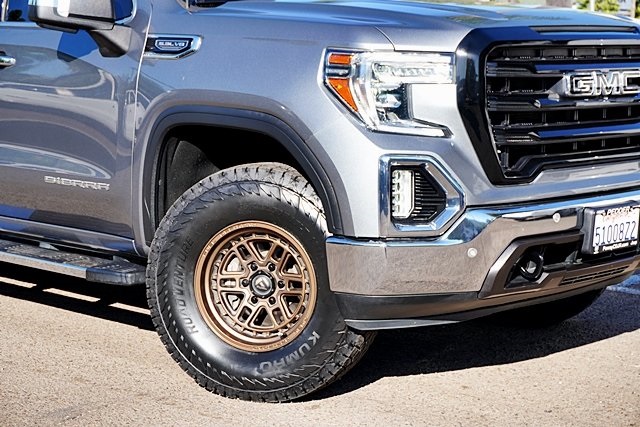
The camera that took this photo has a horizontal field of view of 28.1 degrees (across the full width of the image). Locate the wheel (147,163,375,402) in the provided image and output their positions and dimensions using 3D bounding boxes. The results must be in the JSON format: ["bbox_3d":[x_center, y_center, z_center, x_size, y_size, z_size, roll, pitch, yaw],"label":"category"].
[{"bbox_3d":[-0.195,0.249,4.681,0.862,0.862,0.300,3,5,17],"label":"wheel"}]

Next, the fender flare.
[{"bbox_3d":[-0.277,-0.105,4.584,1.040,0.560,0.130,8,11,42],"label":"fender flare"}]

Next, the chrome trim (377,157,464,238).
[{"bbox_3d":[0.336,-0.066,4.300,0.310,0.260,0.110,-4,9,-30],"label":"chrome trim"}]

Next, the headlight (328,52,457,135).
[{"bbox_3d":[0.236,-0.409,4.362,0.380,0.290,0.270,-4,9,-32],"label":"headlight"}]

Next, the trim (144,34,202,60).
[{"bbox_3d":[-0.543,-0.619,4.781,0.320,0.095,0.030,8,11,42],"label":"trim"}]

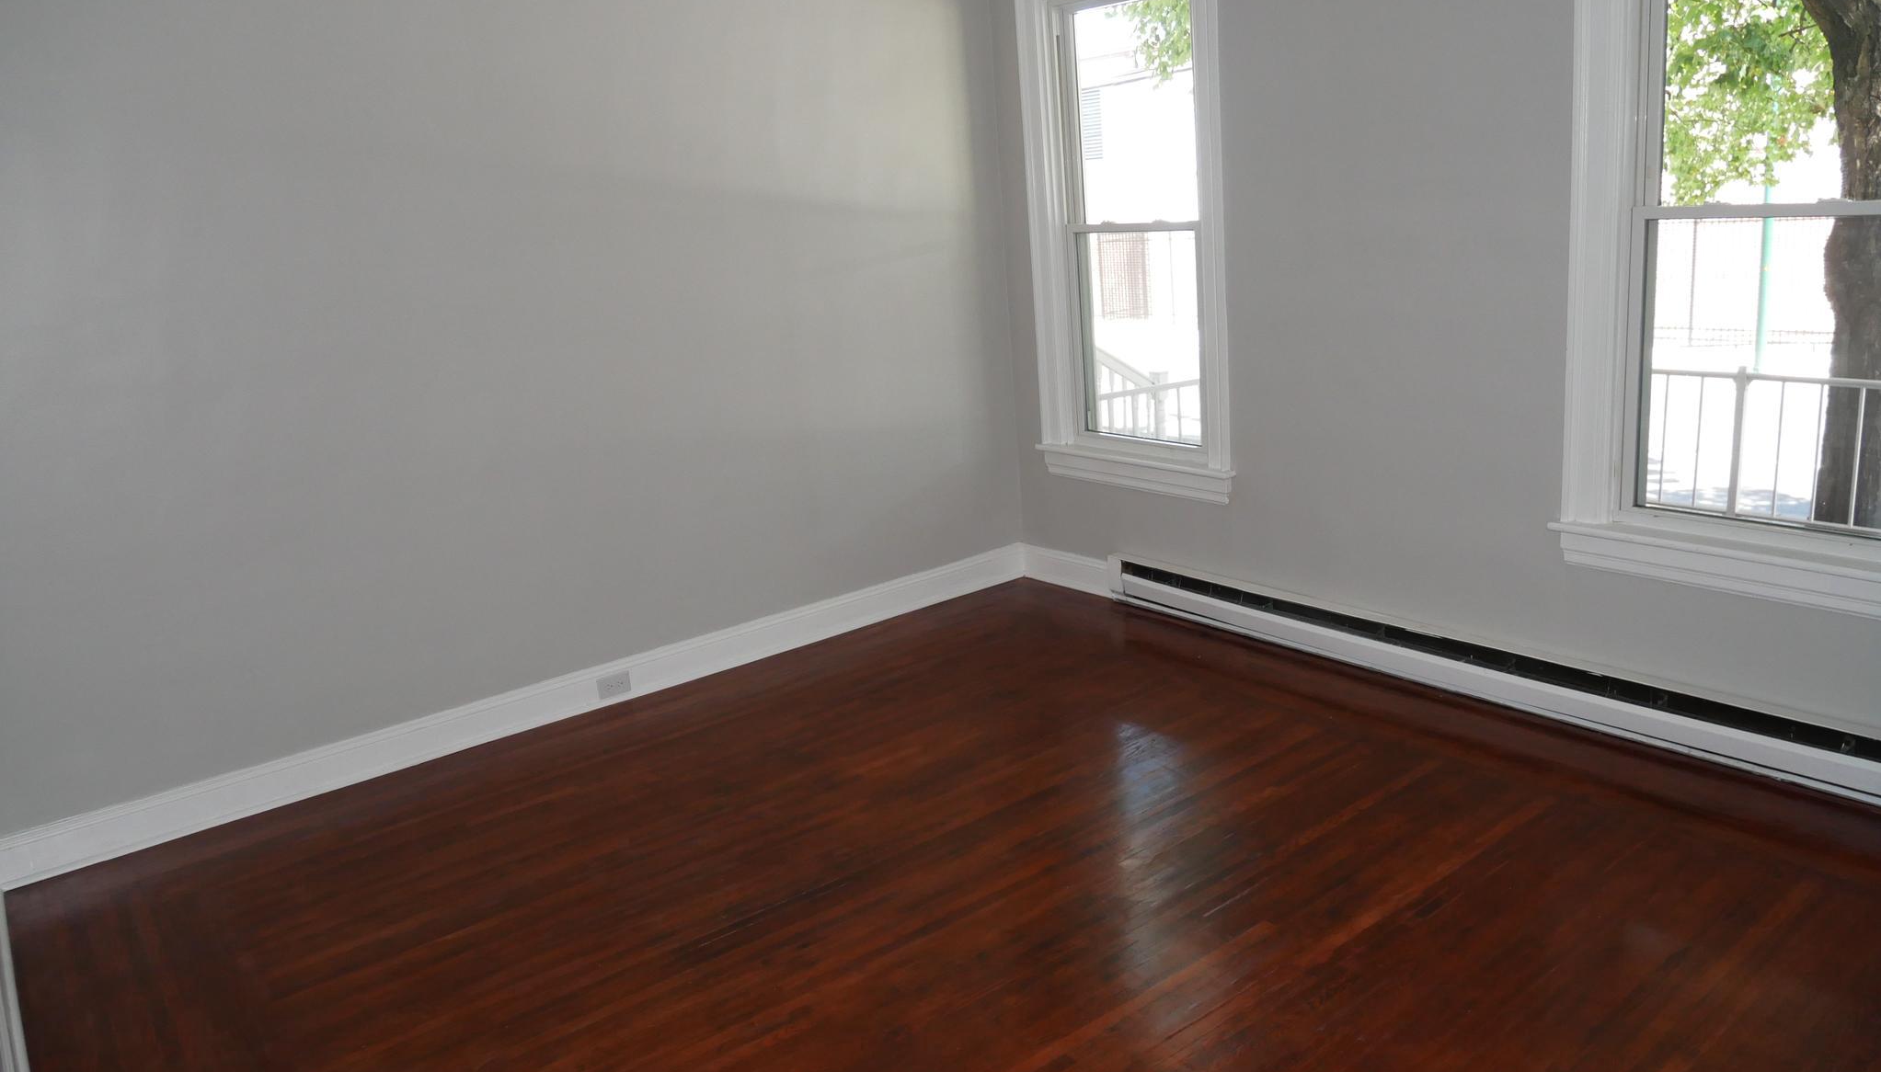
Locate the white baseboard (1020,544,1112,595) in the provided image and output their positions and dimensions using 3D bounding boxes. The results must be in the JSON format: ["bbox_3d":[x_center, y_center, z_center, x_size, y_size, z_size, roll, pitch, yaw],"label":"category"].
[{"bbox_3d":[0.502,0.139,5.182,0.020,0.143,0.507,-15,18,-34],"label":"white baseboard"}]

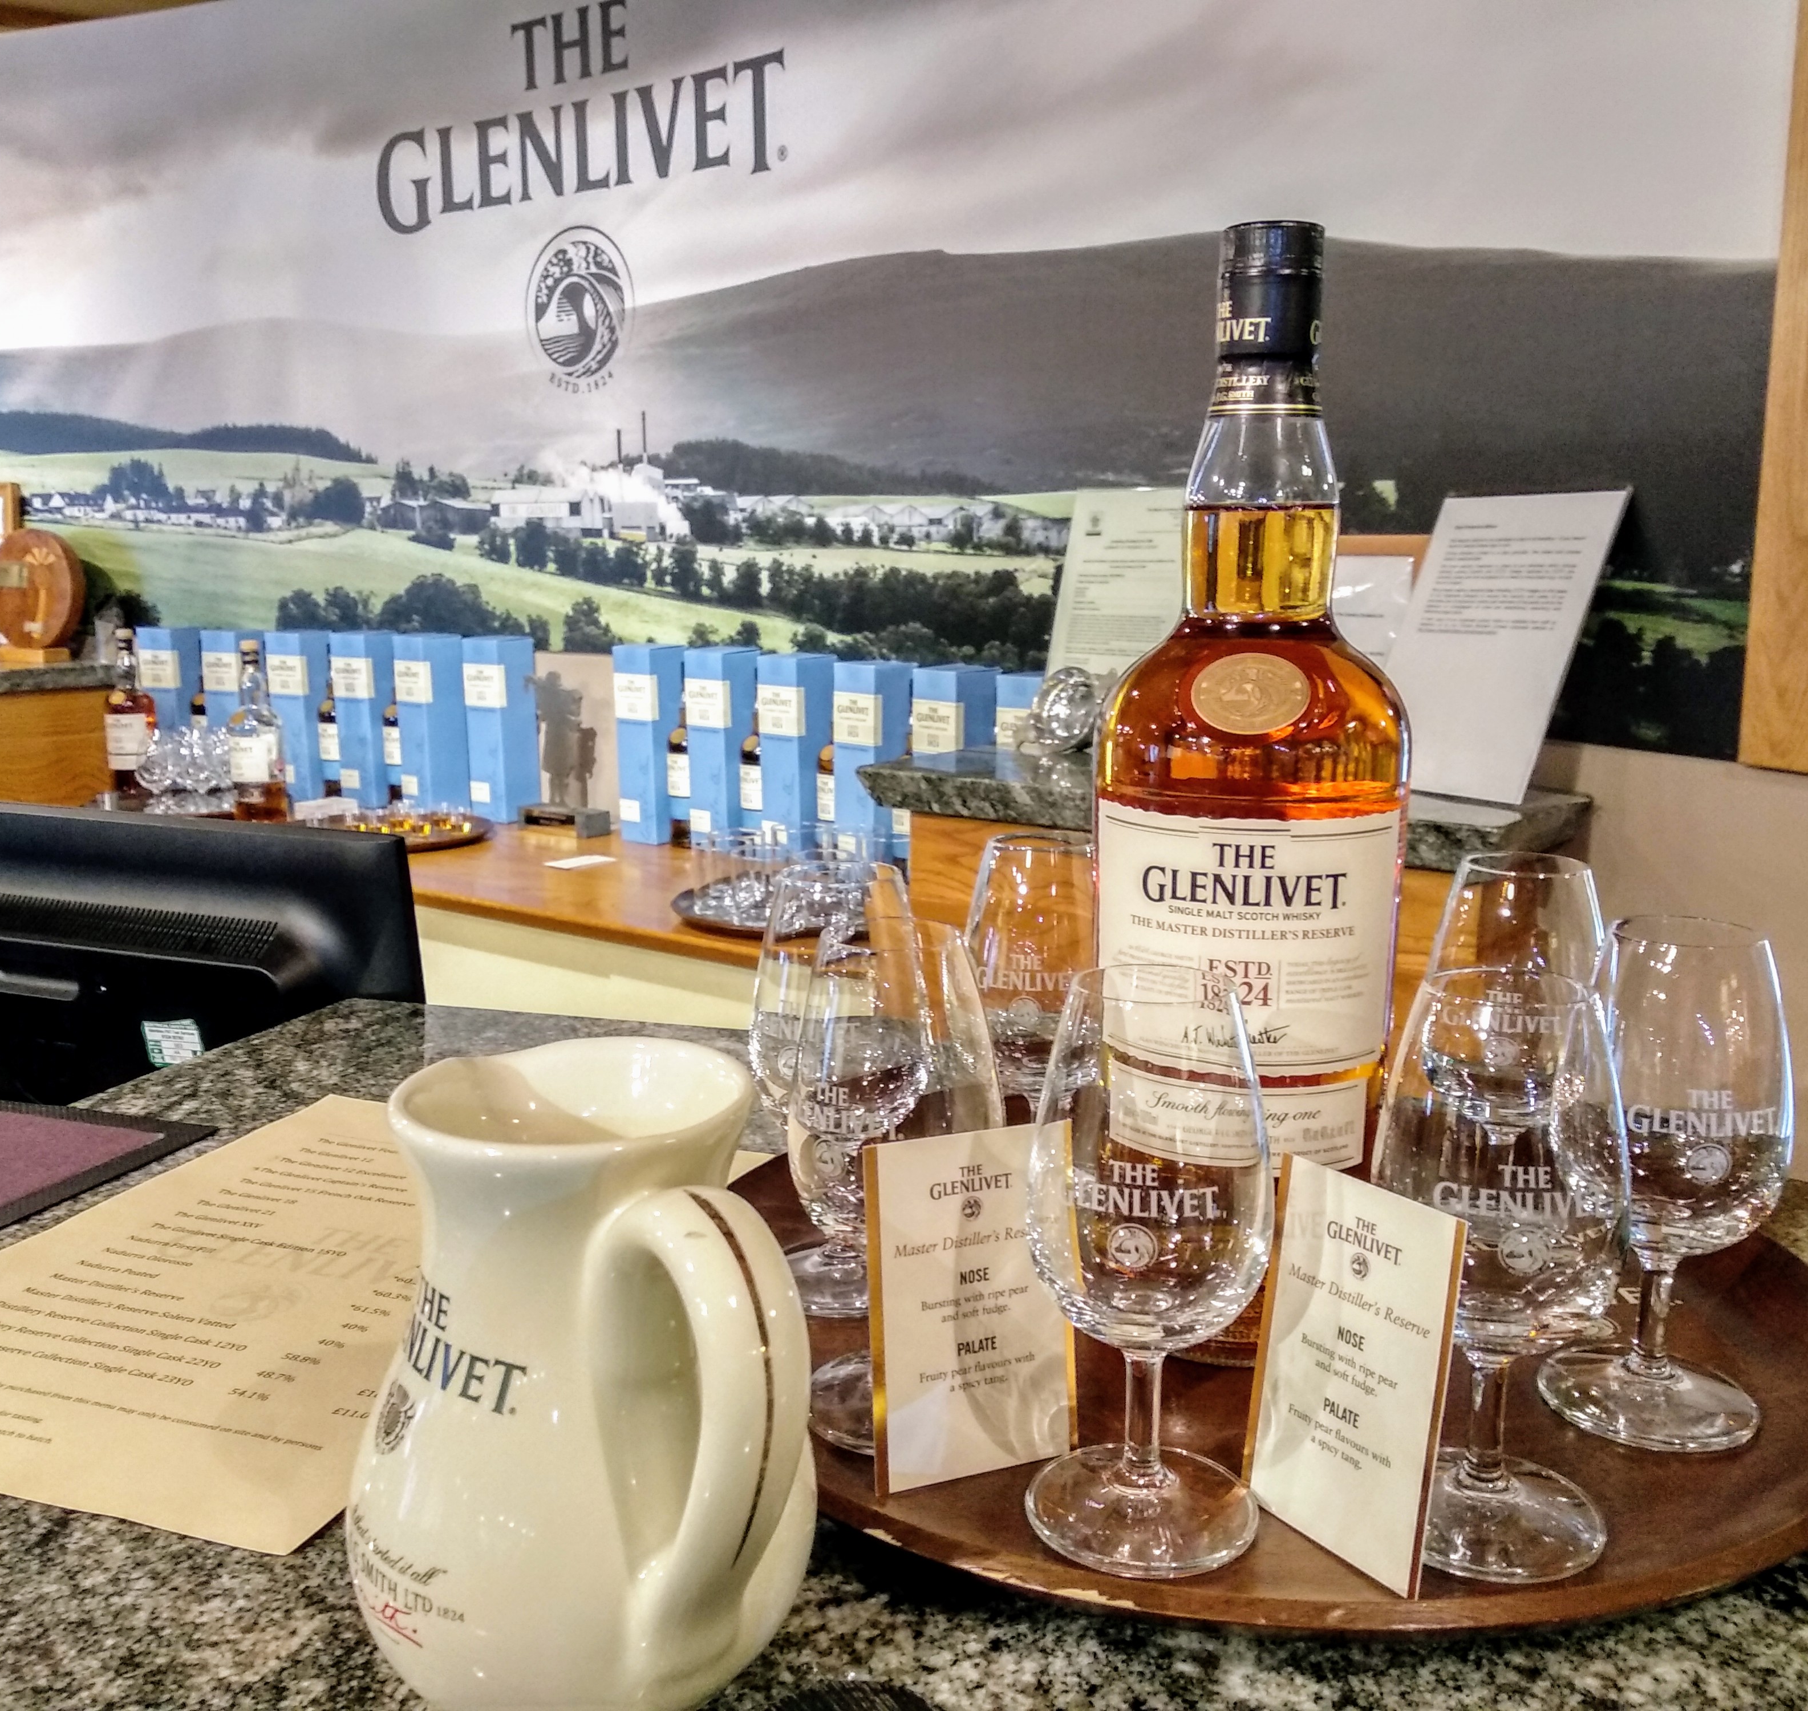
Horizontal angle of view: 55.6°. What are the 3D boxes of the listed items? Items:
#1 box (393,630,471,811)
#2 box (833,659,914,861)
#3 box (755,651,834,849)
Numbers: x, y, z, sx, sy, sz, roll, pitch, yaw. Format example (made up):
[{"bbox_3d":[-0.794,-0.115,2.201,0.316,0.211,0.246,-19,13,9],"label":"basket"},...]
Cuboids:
[{"bbox_3d":[-0.825,-0.229,2.999,0.080,0.305,0.080,7,13,37],"label":"box"},{"bbox_3d":[-0.036,-0.116,2.402,0.084,0.306,0.084,-11,15,-42],"label":"box"},{"bbox_3d":[-0.152,-0.139,2.526,0.084,0.306,0.084,10,15,43],"label":"box"}]

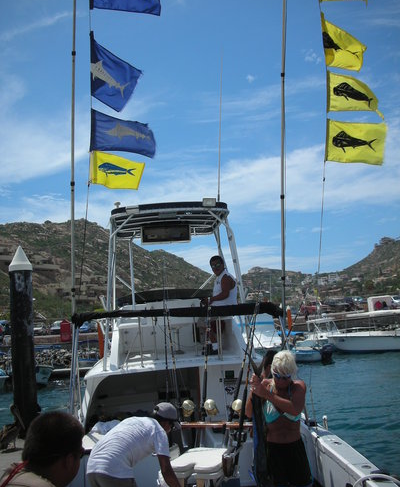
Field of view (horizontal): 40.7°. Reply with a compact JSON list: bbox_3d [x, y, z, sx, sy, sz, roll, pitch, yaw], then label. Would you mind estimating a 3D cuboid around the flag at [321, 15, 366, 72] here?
[{"bbox_3d":[0.962,-1.343,3.600,0.310,0.350,0.120,0,10,-6],"label":"flag"}]

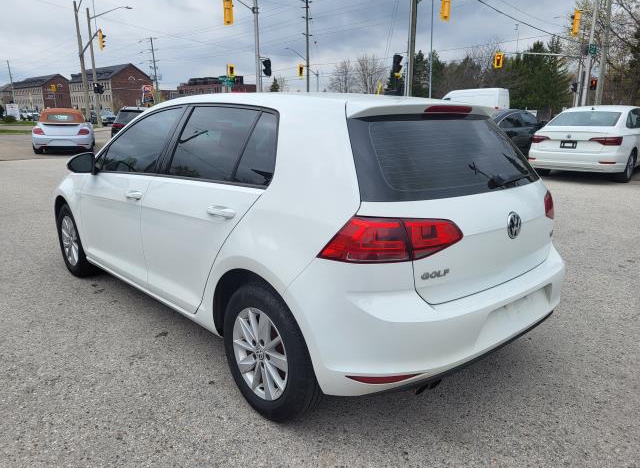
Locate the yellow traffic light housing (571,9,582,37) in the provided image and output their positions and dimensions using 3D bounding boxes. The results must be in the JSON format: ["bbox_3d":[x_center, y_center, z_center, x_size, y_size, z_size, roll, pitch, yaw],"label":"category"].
[{"bbox_3d":[12.540,-10.281,23.500,0.520,1.160,0.420,-11,18,-37],"label":"yellow traffic light housing"}]

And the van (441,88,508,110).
[{"bbox_3d":[9.328,-8.033,31.608,5.600,2.650,2.000,13,19,41],"label":"van"}]

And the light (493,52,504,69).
[{"bbox_3d":[14.845,-14.390,39.800,0.560,1.150,0.400,12,19,40],"label":"light"}]

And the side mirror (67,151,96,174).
[{"bbox_3d":[-1.606,-0.483,3.239,0.200,0.155,0.120,-12,19,-42],"label":"side mirror"}]

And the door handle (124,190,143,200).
[{"bbox_3d":[-1.075,-0.221,2.790,0.060,0.050,0.230,-13,19,-41],"label":"door handle"}]

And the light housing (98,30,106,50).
[{"bbox_3d":[-12.986,-11.583,28.700,0.400,1.130,0.520,-13,19,-40],"label":"light housing"}]

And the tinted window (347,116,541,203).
[{"bbox_3d":[0.638,-0.355,2.212,1.400,0.410,0.100,-10,-18,-42],"label":"tinted window"}]

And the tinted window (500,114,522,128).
[{"bbox_3d":[5.546,-3.258,13.921,1.000,0.400,0.100,-10,17,-36],"label":"tinted window"}]

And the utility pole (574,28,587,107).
[{"bbox_3d":[19.487,-11.521,36.132,0.220,7.320,0.220,6,16,28],"label":"utility pole"}]

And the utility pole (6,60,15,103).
[{"bbox_3d":[-61.324,-28.602,95.983,0.300,11.300,0.300,-8,16,-31],"label":"utility pole"}]

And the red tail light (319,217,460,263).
[{"bbox_3d":[0.270,-0.004,1.747,0.490,0.215,0.280,-13,19,-41],"label":"red tail light"}]

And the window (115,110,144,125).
[{"bbox_3d":[-6.631,-4.109,17.000,1.250,0.500,0.150,-5,-15,-21],"label":"window"}]

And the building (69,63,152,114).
[{"bbox_3d":[-60.079,-40.463,137.630,26.000,14.200,12.500,12,18,40],"label":"building"}]

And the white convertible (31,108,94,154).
[{"bbox_3d":[-9.010,-3.714,17.098,1.810,1.473,4.280,-6,16,-22],"label":"white convertible"}]

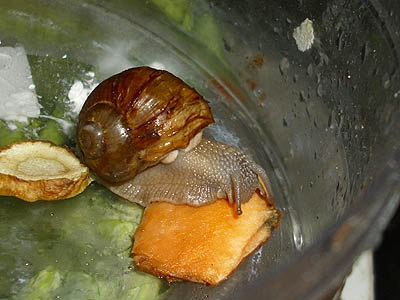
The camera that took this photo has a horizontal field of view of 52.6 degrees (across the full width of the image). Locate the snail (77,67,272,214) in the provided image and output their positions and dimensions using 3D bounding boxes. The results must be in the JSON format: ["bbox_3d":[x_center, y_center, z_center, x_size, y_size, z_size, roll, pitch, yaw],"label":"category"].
[{"bbox_3d":[-0.010,-0.003,0.141,0.063,0.038,0.036,18,56,13],"label":"snail"}]

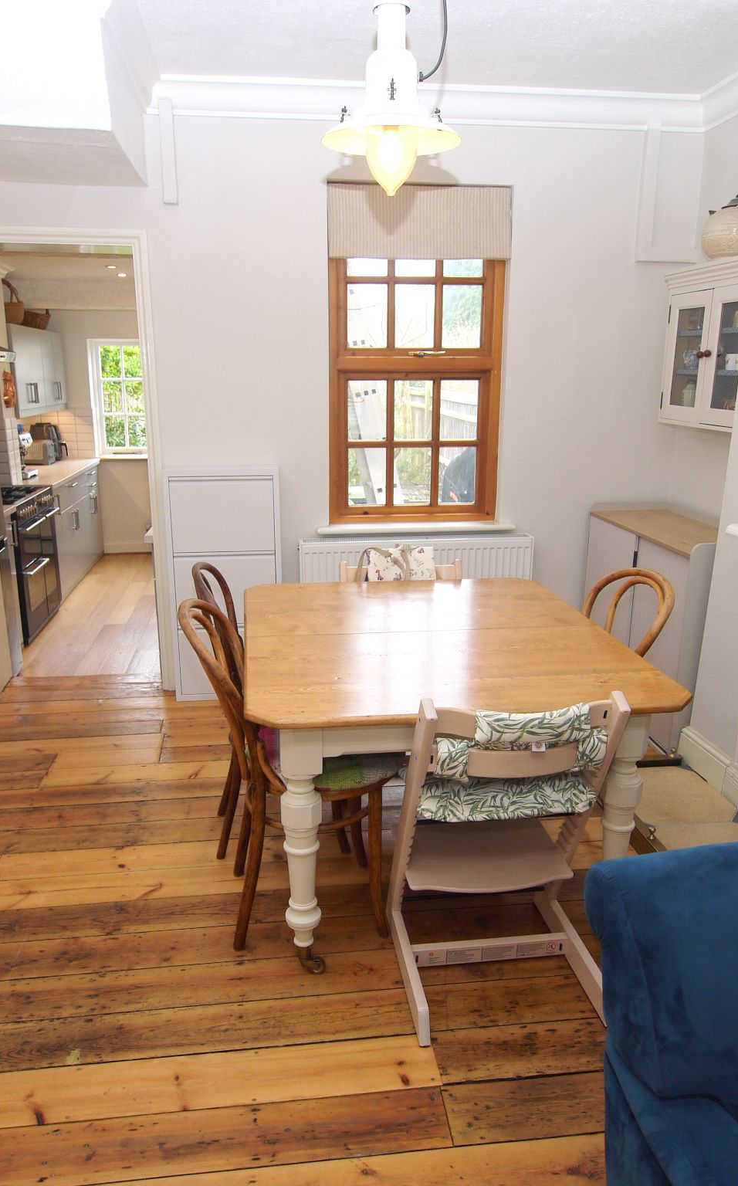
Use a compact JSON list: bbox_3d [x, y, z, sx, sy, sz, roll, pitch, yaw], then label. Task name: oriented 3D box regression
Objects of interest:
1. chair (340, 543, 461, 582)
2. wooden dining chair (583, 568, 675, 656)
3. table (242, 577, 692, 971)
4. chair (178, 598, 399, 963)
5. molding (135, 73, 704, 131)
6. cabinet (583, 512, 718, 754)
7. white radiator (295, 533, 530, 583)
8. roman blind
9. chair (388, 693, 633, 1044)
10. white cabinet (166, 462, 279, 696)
[{"bbox_3d":[0.144,0.307,3.050,0.460,0.790,0.490,-2,16,-7],"label":"chair"},{"bbox_3d":[0.633,0.367,2.611,0.520,0.900,0.410,-4,15,-17],"label":"wooden dining chair"},{"bbox_3d":[0.172,0.474,2.510,1.045,0.740,1.240,-2,15,-7],"label":"table"},{"bbox_3d":[-0.204,0.461,2.249,0.540,0.905,0.410,-2,16,-9],"label":"chair"},{"bbox_3d":[0.296,-2.007,3.381,2.346,0.105,0.075,-2,16,-7],"label":"molding"},{"bbox_3d":[1.318,0.110,3.634,0.380,0.865,0.948,-2,16,-7],"label":"cabinet"},{"bbox_3d":[0.225,0.025,3.915,1.100,0.600,0.100,-2,15,-7],"label":"white radiator"},{"bbox_3d":[0.229,-1.613,3.589,0.806,0.310,0.050,-2,15,-7],"label":"roman blind"},{"bbox_3d":[0.324,0.584,2.044,0.460,0.790,0.490,-2,16,-7],"label":"chair"},{"bbox_3d":[-0.648,-0.040,3.772,0.497,1.071,0.158,-2,16,-7],"label":"white cabinet"}]

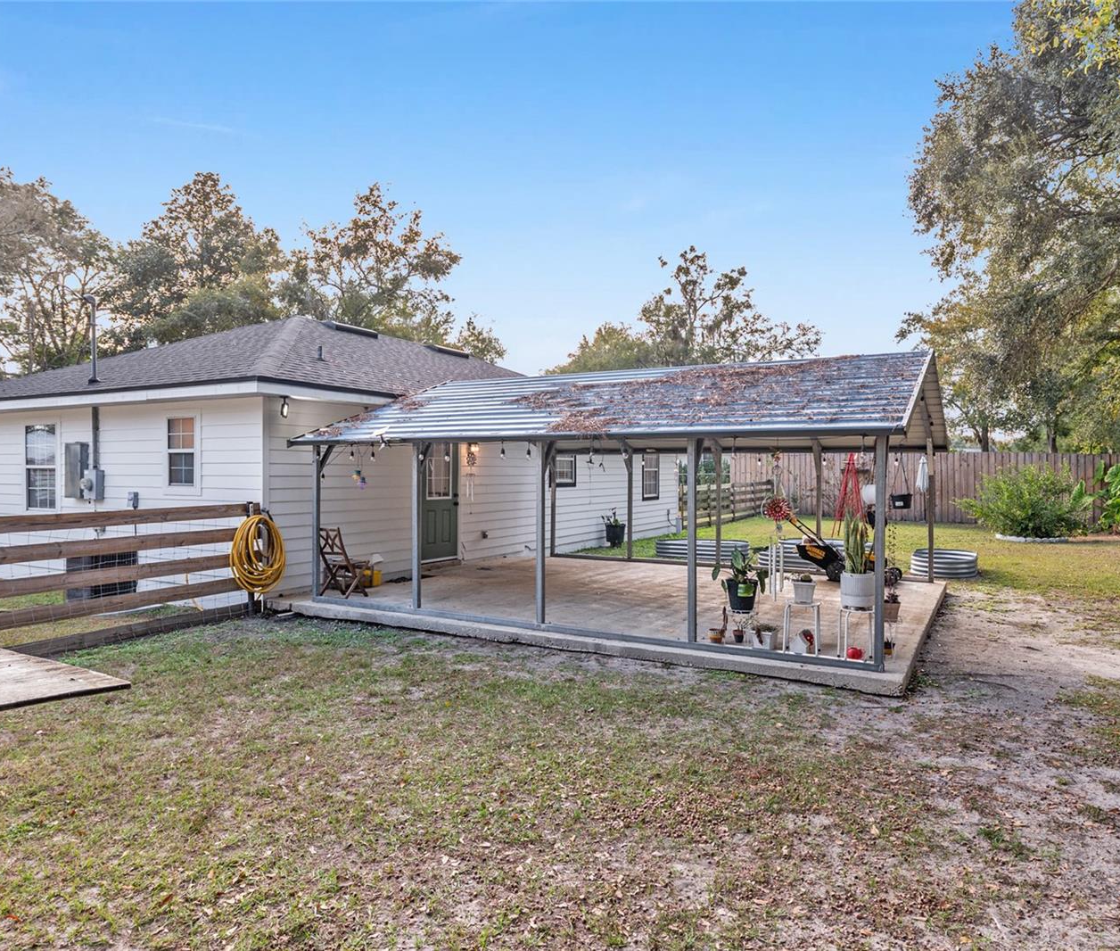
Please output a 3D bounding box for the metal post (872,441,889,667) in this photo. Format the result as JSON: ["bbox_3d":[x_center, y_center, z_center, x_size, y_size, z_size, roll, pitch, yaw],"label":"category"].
[{"bbox_3d":[2.451,0.590,5.757,0.066,1.802,0.066,0,0,30],"label":"metal post"}]

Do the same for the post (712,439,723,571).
[{"bbox_3d":[2.528,0.471,12.023,0.070,1.939,0.070,0,0,30],"label":"post"}]

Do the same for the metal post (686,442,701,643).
[{"bbox_3d":[1.149,0.564,6.514,0.066,1.784,0.066,0,0,30],"label":"metal post"}]

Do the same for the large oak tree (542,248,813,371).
[{"bbox_3d":[6.274,-4.950,38.000,13.500,13.100,12.500,0,0,0],"label":"large oak tree"}]

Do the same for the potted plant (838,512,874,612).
[{"bbox_3d":[2.388,0.670,6.040,0.280,0.790,0.280,0,0,30],"label":"potted plant"}]

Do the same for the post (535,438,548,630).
[{"bbox_3d":[-0.189,0.560,7.272,0.066,1.786,0.066,0,0,30],"label":"post"}]

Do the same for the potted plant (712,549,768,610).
[{"bbox_3d":[1.571,0.909,6.550,0.430,0.530,0.380,0,0,30],"label":"potted plant"}]

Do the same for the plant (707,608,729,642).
[{"bbox_3d":[1.392,1.316,6.620,0.165,0.300,0.130,0,0,30],"label":"plant"}]

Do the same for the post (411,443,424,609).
[{"bbox_3d":[-1.516,0.544,8.030,0.066,1.788,0.066,0,0,30],"label":"post"}]

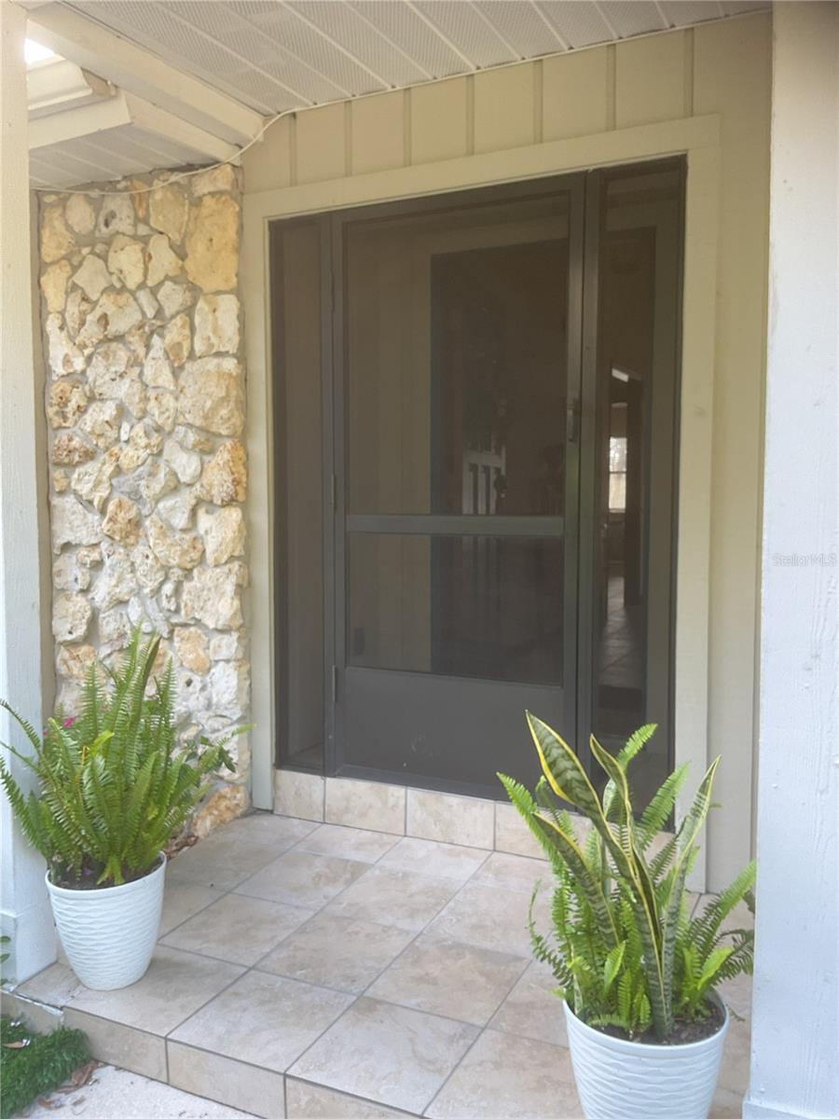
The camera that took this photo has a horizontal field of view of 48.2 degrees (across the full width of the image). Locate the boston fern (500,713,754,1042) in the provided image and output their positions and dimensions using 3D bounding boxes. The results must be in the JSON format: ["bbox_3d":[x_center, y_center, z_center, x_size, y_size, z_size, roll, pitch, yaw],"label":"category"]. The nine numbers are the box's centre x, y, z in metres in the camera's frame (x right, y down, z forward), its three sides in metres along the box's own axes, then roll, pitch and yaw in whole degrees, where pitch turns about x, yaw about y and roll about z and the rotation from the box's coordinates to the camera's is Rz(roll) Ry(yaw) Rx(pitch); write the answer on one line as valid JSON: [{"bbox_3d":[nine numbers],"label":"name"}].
[{"bbox_3d":[0.395,0.562,1.730,0.490,0.560,0.420,0,4,0],"label":"boston fern"}]

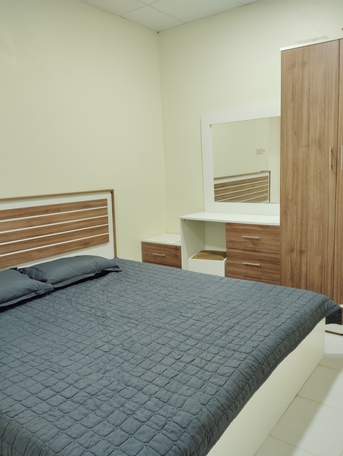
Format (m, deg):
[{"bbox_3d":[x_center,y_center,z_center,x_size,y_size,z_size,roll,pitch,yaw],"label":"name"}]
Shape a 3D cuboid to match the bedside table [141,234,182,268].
[{"bbox_3d":[0.042,0.382,3.881,0.498,0.538,0.454,5,11,37],"label":"bedside table"}]

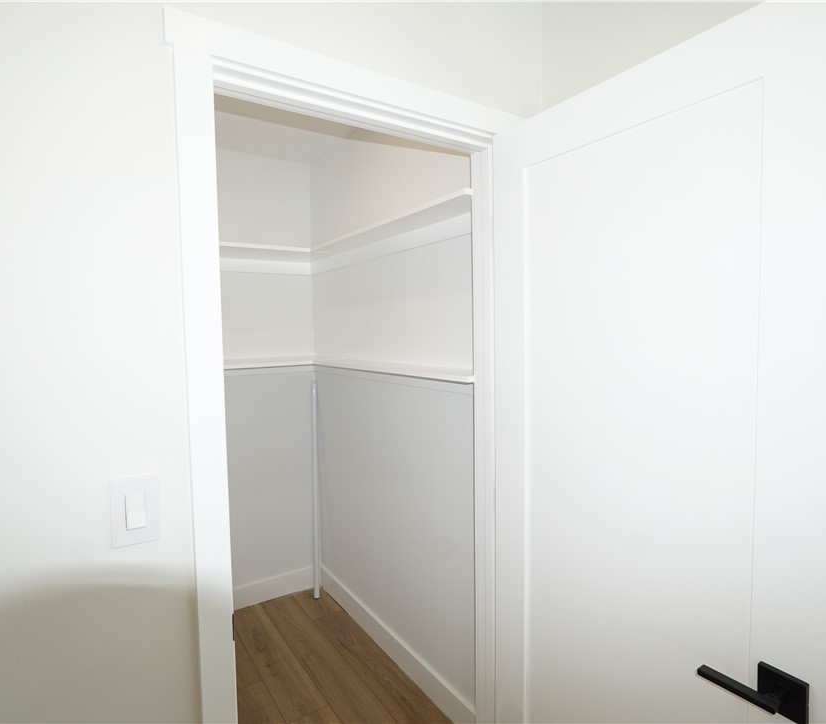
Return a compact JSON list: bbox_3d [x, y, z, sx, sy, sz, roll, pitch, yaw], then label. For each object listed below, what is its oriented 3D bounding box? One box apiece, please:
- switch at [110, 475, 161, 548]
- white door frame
[{"bbox_3d":[-0.508,0.273,0.885,0.076,0.121,0.012,-3,4,-33],"label":"switch"},{"bbox_3d":[-0.080,0.395,1.232,0.913,2.120,0.130,-3,4,-33],"label":"white door frame"}]

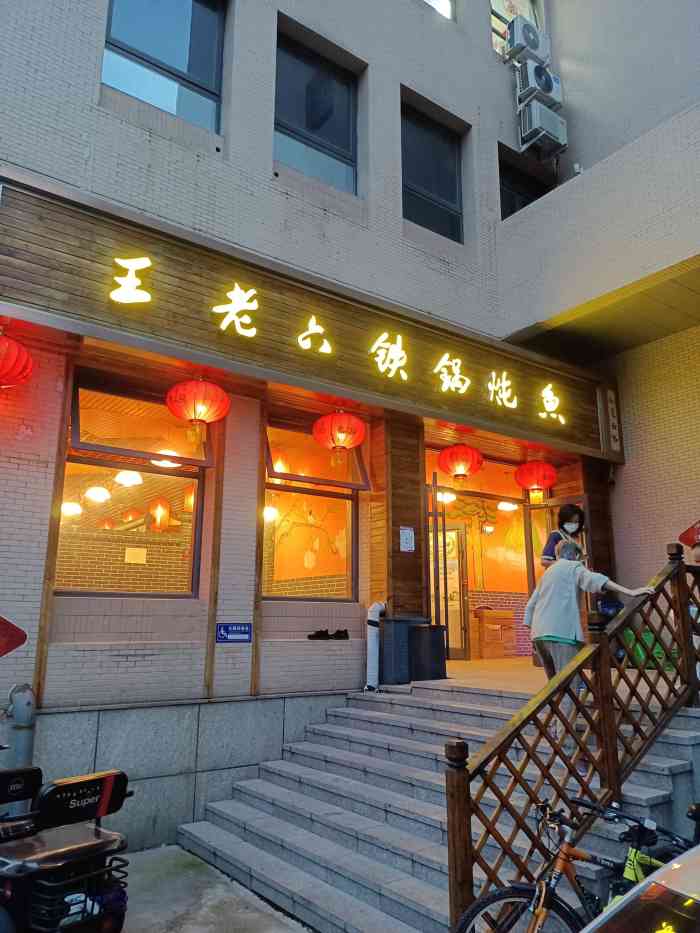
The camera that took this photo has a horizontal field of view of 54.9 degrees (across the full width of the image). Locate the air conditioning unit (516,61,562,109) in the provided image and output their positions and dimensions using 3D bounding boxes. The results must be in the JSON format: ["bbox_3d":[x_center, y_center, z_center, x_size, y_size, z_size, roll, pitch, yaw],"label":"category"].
[{"bbox_3d":[3.338,-6.622,11.831,0.820,0.550,0.290,10,-17,-35],"label":"air conditioning unit"}]

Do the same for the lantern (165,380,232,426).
[{"bbox_3d":[-1.506,-0.636,6.701,0.610,0.430,0.610,0,-14,0],"label":"lantern"}]

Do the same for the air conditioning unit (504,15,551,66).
[{"bbox_3d":[3.111,-7.332,11.809,0.860,0.570,0.300,10,-17,-35],"label":"air conditioning unit"}]

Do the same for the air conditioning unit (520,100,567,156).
[{"bbox_3d":[3.364,-5.810,11.622,0.800,0.540,0.300,10,-17,-35],"label":"air conditioning unit"}]

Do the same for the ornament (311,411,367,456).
[{"bbox_3d":[-0.114,-0.364,7.675,0.600,0.420,0.600,0,-14,0],"label":"ornament"}]

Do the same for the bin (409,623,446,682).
[{"bbox_3d":[0.876,2.196,7.958,0.460,0.620,0.410,10,-17,-35],"label":"bin"}]

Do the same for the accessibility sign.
[{"bbox_3d":[-1.166,1.690,6.844,0.390,0.178,0.020,10,-17,-35],"label":"accessibility sign"}]

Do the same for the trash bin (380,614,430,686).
[{"bbox_3d":[0.692,2.311,8.517,0.500,0.810,0.420,10,-17,-35],"label":"trash bin"}]

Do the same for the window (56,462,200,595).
[{"bbox_3d":[-2.155,0.618,6.703,1.430,1.310,0.090,10,-17,-35],"label":"window"}]

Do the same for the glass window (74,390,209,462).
[{"bbox_3d":[-2.068,-0.411,6.805,1.380,0.800,0.080,10,-38,-35],"label":"glass window"}]

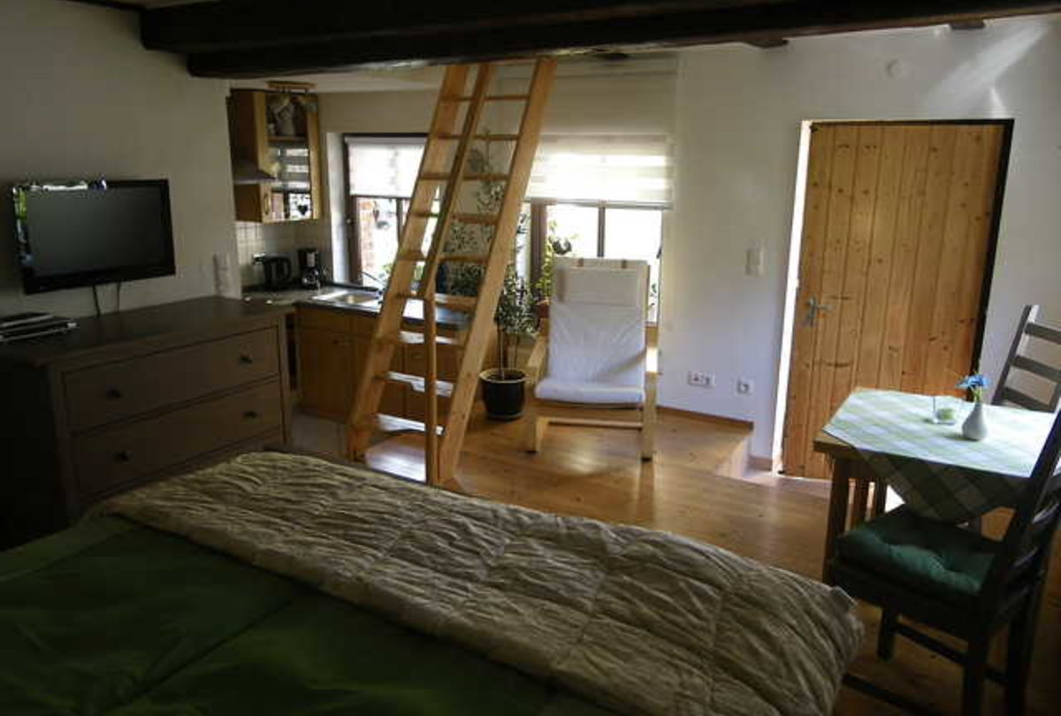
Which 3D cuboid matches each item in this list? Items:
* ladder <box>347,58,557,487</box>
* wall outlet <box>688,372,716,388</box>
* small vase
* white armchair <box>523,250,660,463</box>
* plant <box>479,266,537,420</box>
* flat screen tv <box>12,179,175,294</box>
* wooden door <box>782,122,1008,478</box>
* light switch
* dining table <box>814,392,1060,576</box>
[{"bbox_3d":[-0.406,-0.551,4.511,0.600,2.090,1.170,8,15,30],"label":"ladder"},{"bbox_3d":[1.004,0.129,5.048,0.152,0.082,0.020,8,15,30],"label":"wall outlet"},{"bbox_3d":[1.343,0.182,2.576,0.077,0.114,0.077,8,15,30],"label":"small vase"},{"bbox_3d":[0.381,-0.038,4.802,0.680,0.970,0.800,3,14,10],"label":"white armchair"},{"bbox_3d":[-0.157,-0.096,5.170,0.340,0.902,0.340,1,13,0],"label":"plant"},{"bbox_3d":[-1.558,-0.445,3.081,0.070,0.360,0.585,8,15,30],"label":"flat screen tv"},{"bbox_3d":[1.829,-0.218,4.445,0.890,1.920,0.060,7,15,24],"label":"wooden door"},{"bbox_3d":[1.239,-0.530,4.752,0.090,0.150,0.020,8,15,30],"label":"light switch"},{"bbox_3d":[1.326,0.581,2.742,0.730,0.740,0.730,8,15,30],"label":"dining table"}]

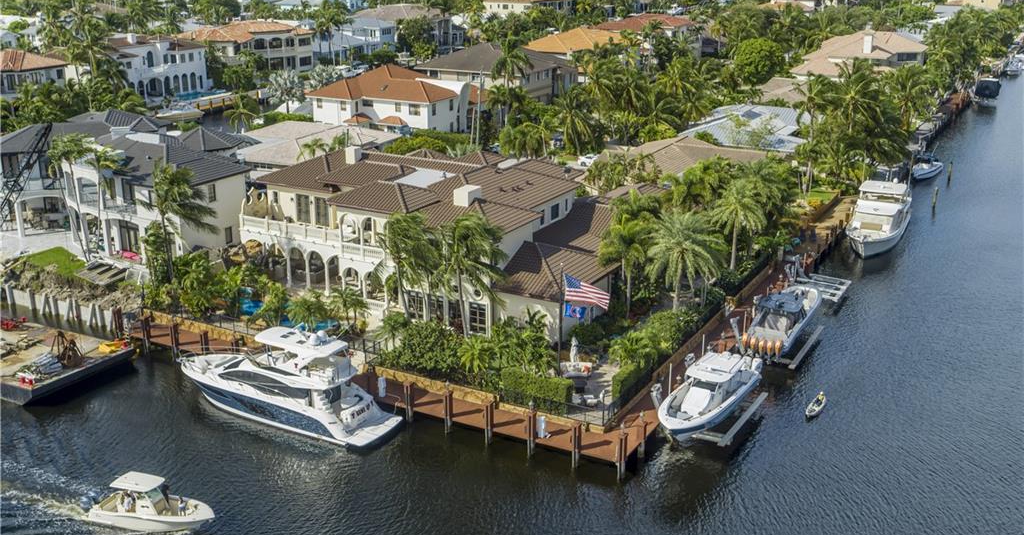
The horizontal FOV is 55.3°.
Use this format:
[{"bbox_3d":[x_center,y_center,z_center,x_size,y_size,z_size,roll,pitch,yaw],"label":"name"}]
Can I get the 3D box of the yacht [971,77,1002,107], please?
[{"bbox_3d":[87.090,-32.640,177.960,4.000,4.500,11.000,11,22,30],"label":"yacht"}]

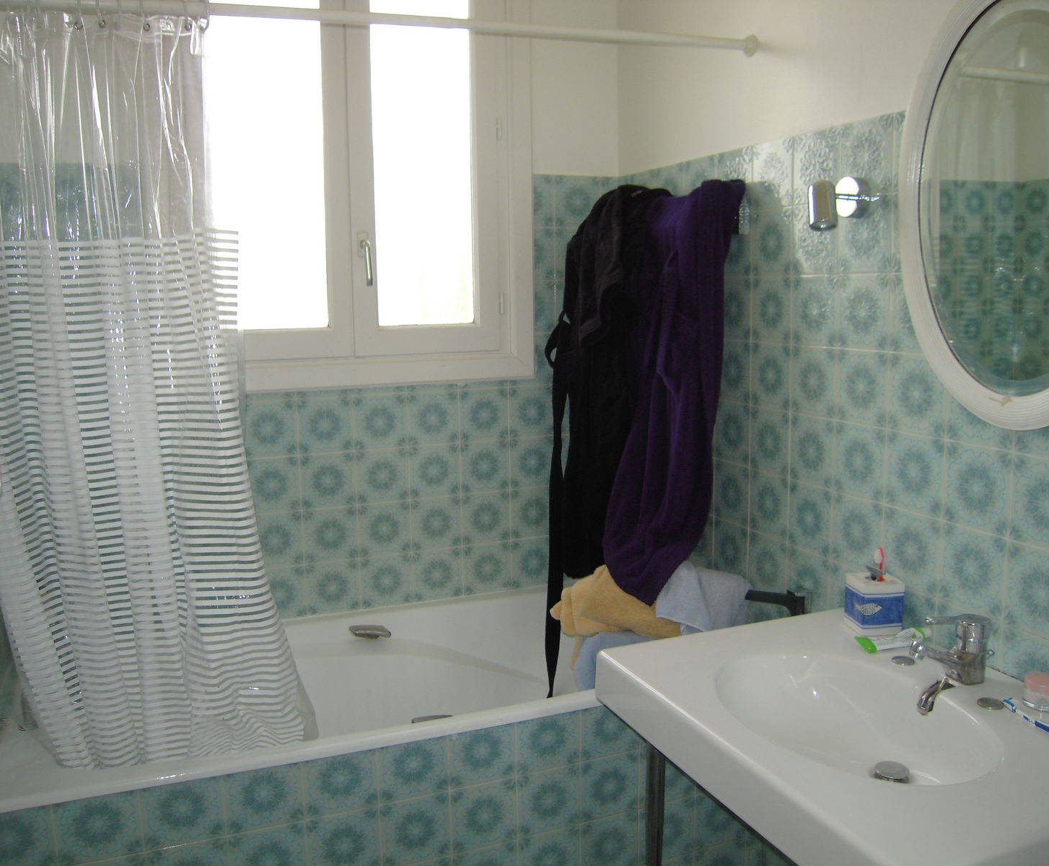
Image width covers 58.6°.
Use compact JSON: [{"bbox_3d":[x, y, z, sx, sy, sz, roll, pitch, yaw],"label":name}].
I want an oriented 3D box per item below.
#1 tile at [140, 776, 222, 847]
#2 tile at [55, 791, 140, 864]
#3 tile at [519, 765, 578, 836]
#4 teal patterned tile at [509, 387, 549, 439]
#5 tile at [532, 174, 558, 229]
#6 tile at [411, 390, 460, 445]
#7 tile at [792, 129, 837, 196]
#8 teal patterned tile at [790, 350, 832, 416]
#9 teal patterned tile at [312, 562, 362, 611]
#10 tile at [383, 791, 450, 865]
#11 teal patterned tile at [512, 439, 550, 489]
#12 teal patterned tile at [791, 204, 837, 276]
[{"bbox_3d":[-0.644,0.706,1.762,0.150,0.150,0.010,-4,9,-21],"label":"tile"},{"bbox_3d":[-0.796,0.736,1.743,0.150,0.140,0.010,-4,9,-21],"label":"tile"},{"bbox_3d":[0.053,0.805,2.051,0.150,0.150,0.010,-4,9,-21],"label":"tile"},{"bbox_3d":[0.024,-0.061,2.741,0.150,0.150,0.010,-4,9,-21],"label":"teal patterned tile"},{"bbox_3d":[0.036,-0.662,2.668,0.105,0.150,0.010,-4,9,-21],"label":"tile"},{"bbox_3d":[-0.258,-0.040,2.635,0.150,0.150,0.010,-4,9,-21],"label":"tile"},{"bbox_3d":[0.627,-0.571,2.018,0.010,0.151,0.149,-4,9,-21],"label":"tile"},{"bbox_3d":[0.622,-0.108,2.010,0.010,0.148,0.148,-4,9,-21],"label":"teal patterned tile"},{"bbox_3d":[-0.528,0.429,2.590,0.150,0.150,0.010,-4,9,-21],"label":"teal patterned tile"},{"bbox_3d":[-0.225,0.822,1.934,0.150,0.150,0.010,-4,9,-21],"label":"tile"},{"bbox_3d":[0.027,0.088,2.736,0.150,0.150,0.010,-4,9,-21],"label":"teal patterned tile"},{"bbox_3d":[0.619,-0.407,1.973,0.010,0.150,0.150,-4,9,-21],"label":"teal patterned tile"}]

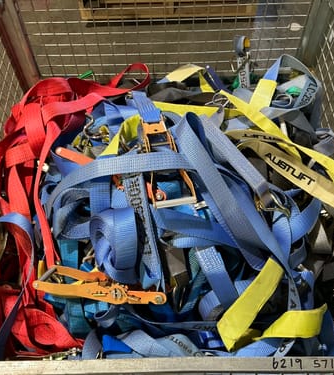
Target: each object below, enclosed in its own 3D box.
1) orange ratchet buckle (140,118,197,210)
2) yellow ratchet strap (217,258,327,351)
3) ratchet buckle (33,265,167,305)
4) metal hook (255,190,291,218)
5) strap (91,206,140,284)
[{"bbox_3d":[-0.007,-0.072,1.062,0.095,0.060,0.313,-10,56,-6],"label":"orange ratchet buckle"},{"bbox_3d":[0.244,0.287,0.983,0.240,0.100,0.195,-1,57,0],"label":"yellow ratchet strap"},{"bbox_3d":[-0.162,0.235,1.000,0.325,0.050,0.085,7,51,9],"label":"ratchet buckle"},{"bbox_3d":[0.259,0.041,0.990,0.088,0.045,0.056,36,64,22],"label":"metal hook"},{"bbox_3d":[-0.127,0.143,0.980,0.060,0.160,0.145,-6,56,-24],"label":"strap"}]

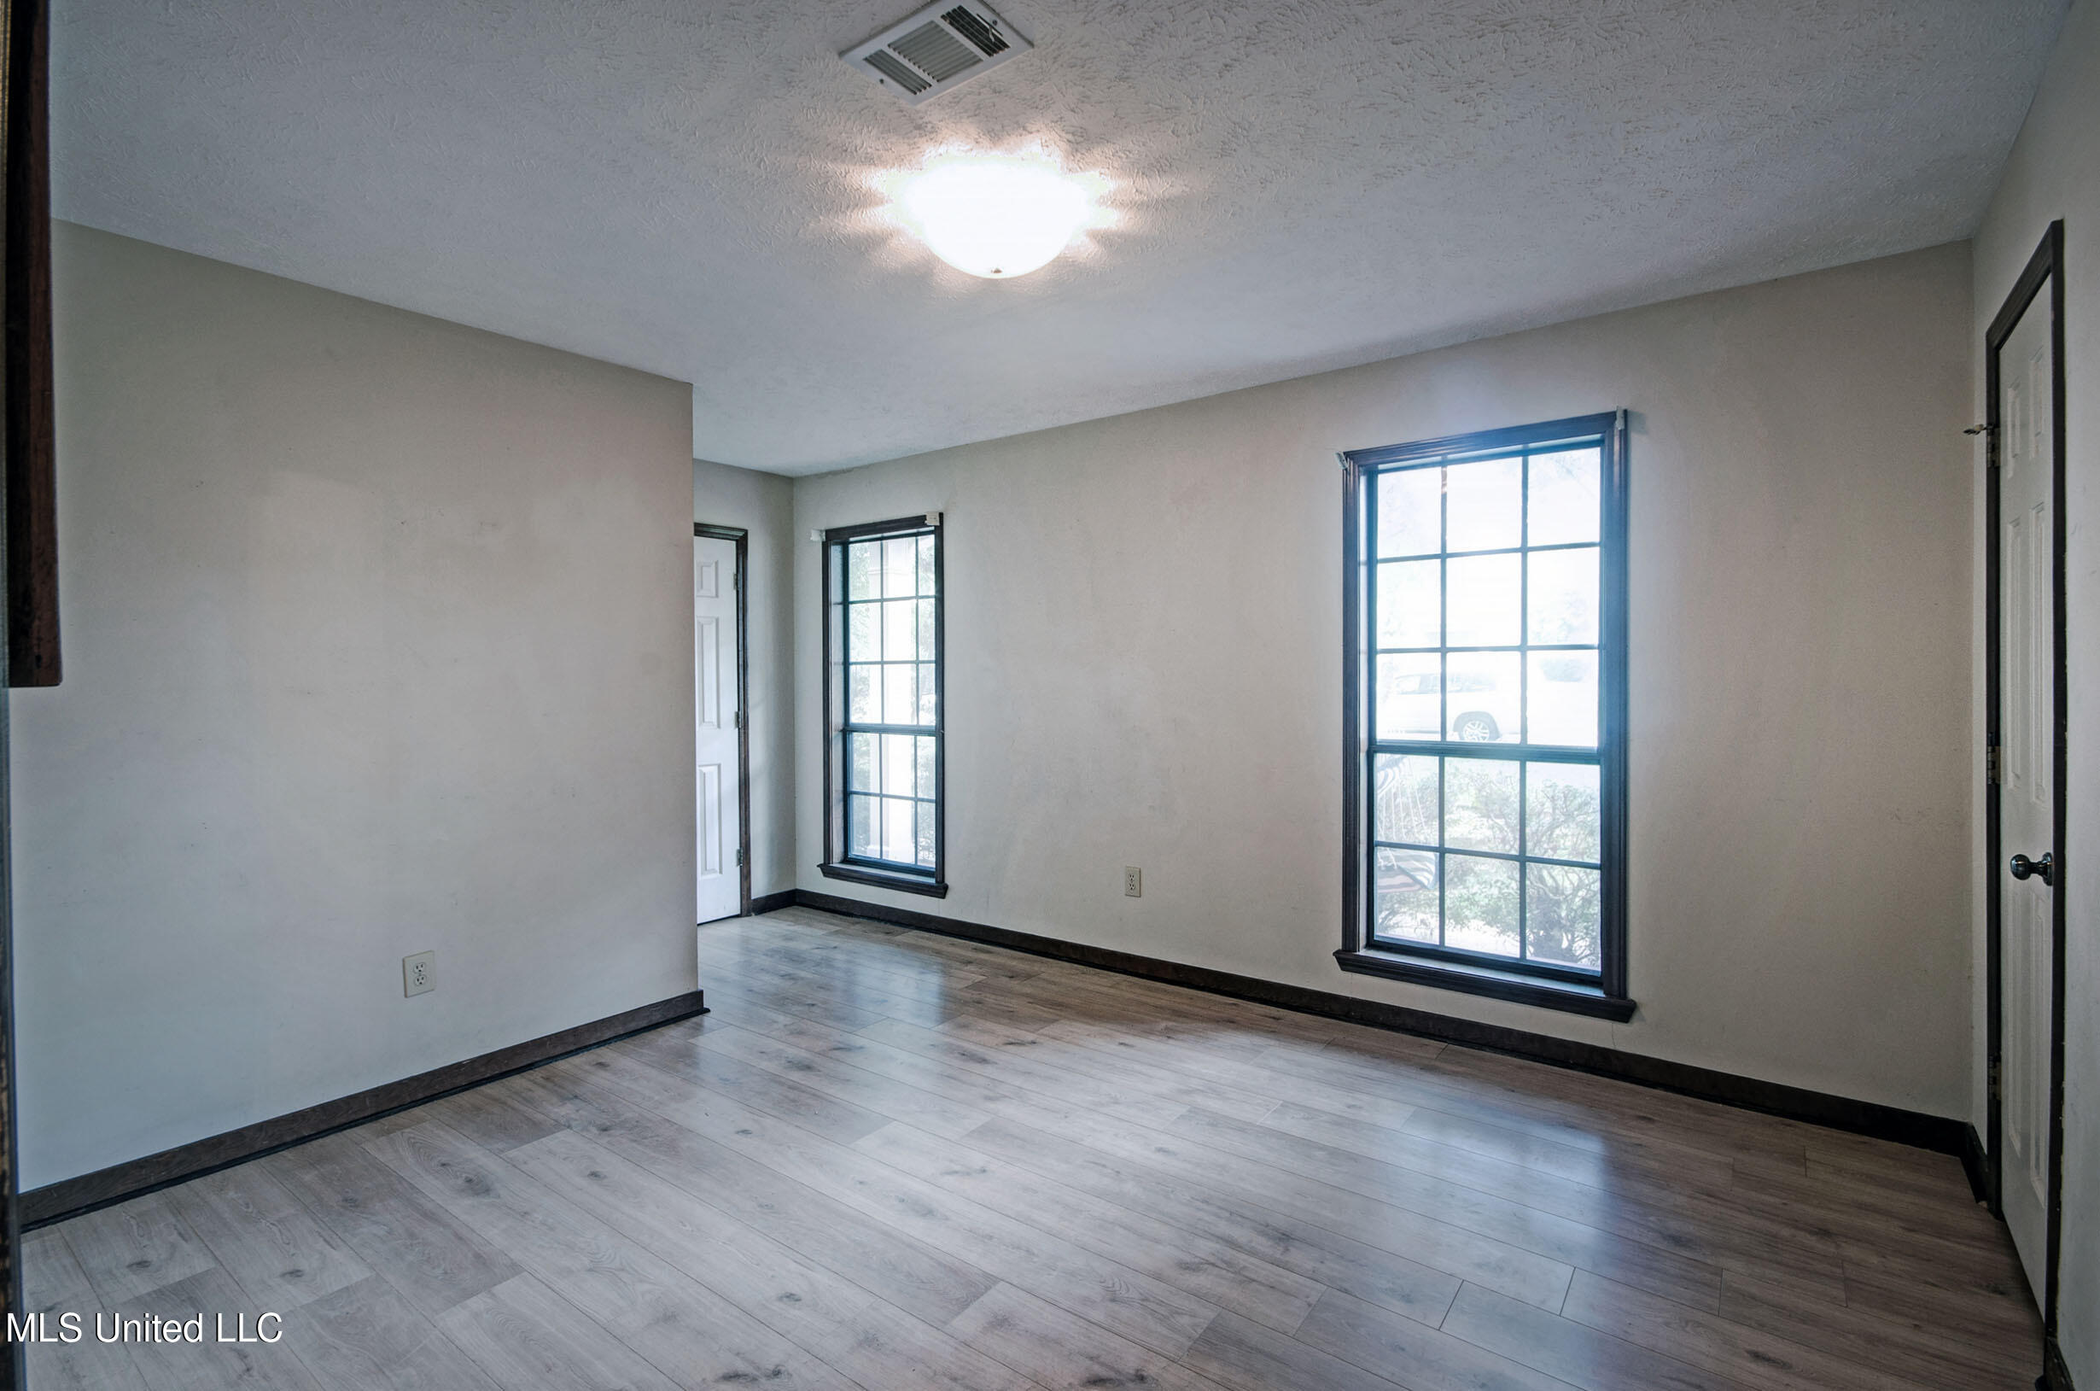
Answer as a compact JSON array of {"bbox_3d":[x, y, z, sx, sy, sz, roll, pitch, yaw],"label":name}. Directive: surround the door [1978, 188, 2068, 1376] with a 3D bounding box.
[{"bbox_3d":[2.087,0.192,1.823,0.100,2.105,0.650,0,1,39],"label":"door"}]

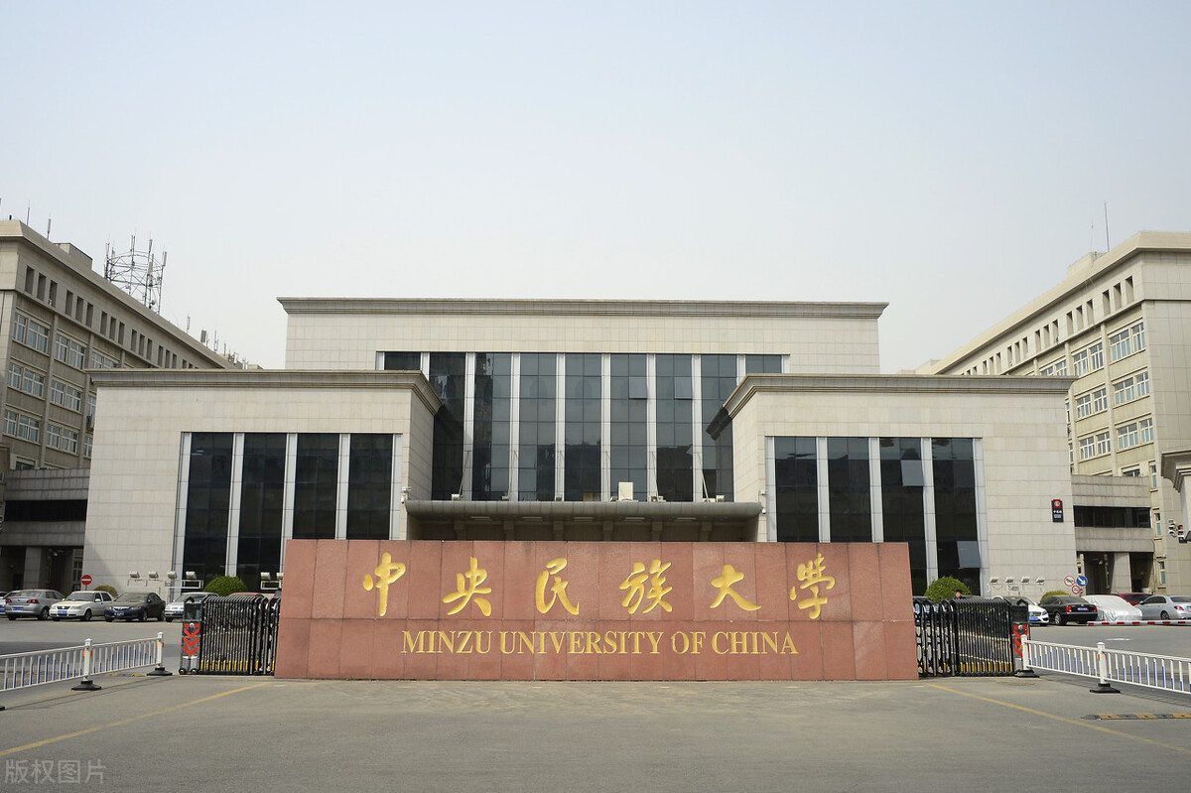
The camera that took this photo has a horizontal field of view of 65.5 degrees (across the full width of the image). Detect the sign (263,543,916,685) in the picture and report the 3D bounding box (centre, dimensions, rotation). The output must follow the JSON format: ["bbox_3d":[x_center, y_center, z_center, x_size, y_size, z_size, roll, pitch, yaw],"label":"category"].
[{"bbox_3d":[0.023,4.133,18.040,12.050,2.620,0.800,0,-11,0],"label":"sign"}]

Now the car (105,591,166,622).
[{"bbox_3d":[-22.933,10.551,46.685,1.780,1.440,4.650,2,-11,-10],"label":"car"}]

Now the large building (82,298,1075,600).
[{"bbox_3d":[-1.068,5.306,73.319,62.000,21.500,30.000,0,-11,0],"label":"large building"}]

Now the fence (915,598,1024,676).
[{"bbox_3d":[7.327,4.782,18.519,2.250,1.530,0.550,0,-11,0],"label":"fence"}]

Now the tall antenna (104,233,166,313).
[{"bbox_3d":[-43.318,-11.191,87.000,5.600,8.800,5.600,0,-11,0],"label":"tall antenna"}]

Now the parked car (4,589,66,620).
[{"bbox_3d":[-27.605,10.595,47.122,1.740,1.460,4.450,0,-11,2],"label":"parked car"}]

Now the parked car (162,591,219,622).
[{"bbox_3d":[-19.728,10.531,46.597,1.740,1.450,4.400,0,-11,0],"label":"parked car"}]

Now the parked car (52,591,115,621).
[{"bbox_3d":[-25.260,10.522,46.695,1.700,1.440,4.600,0,-11,0],"label":"parked car"}]

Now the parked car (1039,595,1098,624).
[{"bbox_3d":[24.059,11.048,48.270,1.750,1.460,4.750,0,-11,0],"label":"parked car"}]

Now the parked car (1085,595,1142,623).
[{"bbox_3d":[25.999,10.941,47.896,1.800,1.450,4.600,0,-11,0],"label":"parked car"}]

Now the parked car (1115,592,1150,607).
[{"bbox_3d":[31.000,12.082,53.851,1.800,1.500,4.500,0,-11,0],"label":"parked car"}]

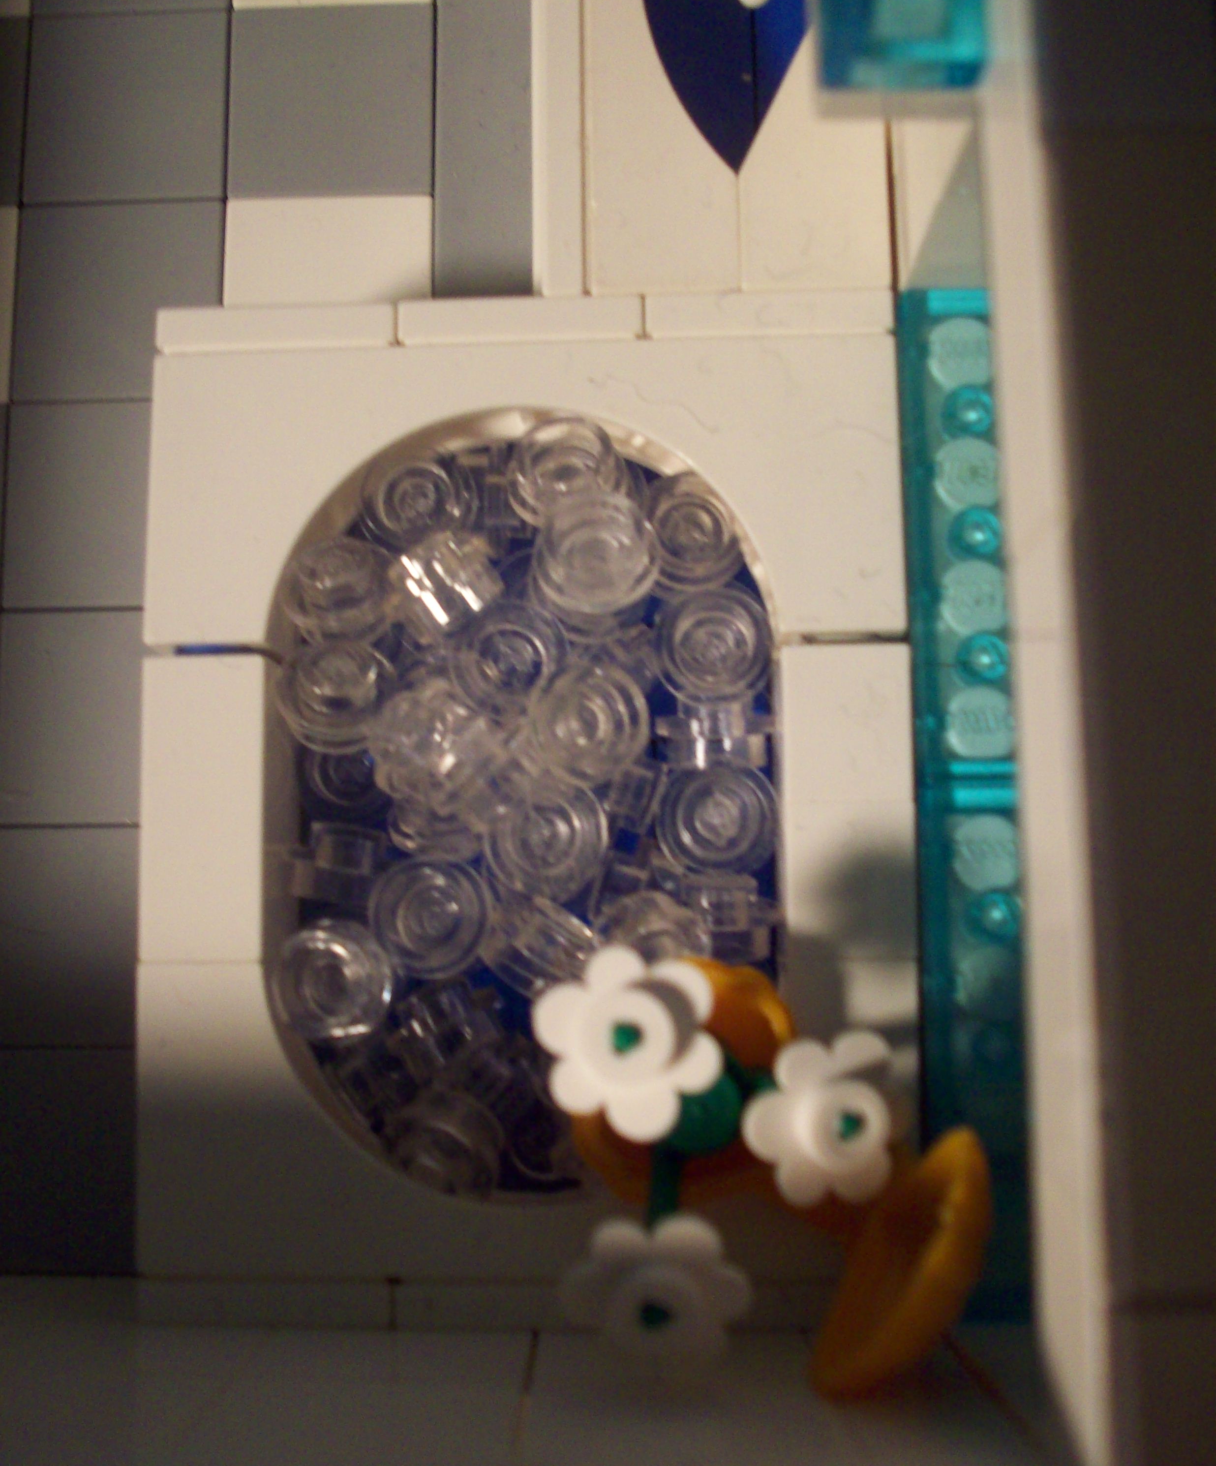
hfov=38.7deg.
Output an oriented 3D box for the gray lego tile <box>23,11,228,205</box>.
[{"bbox_3d":[-0.037,-0.048,0.136,0.016,0.003,0.016,-1,82,2],"label":"gray lego tile"}]

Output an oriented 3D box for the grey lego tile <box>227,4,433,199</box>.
[{"bbox_3d":[-0.021,-0.049,0.136,0.016,0.003,0.016,-1,82,2],"label":"grey lego tile"}]

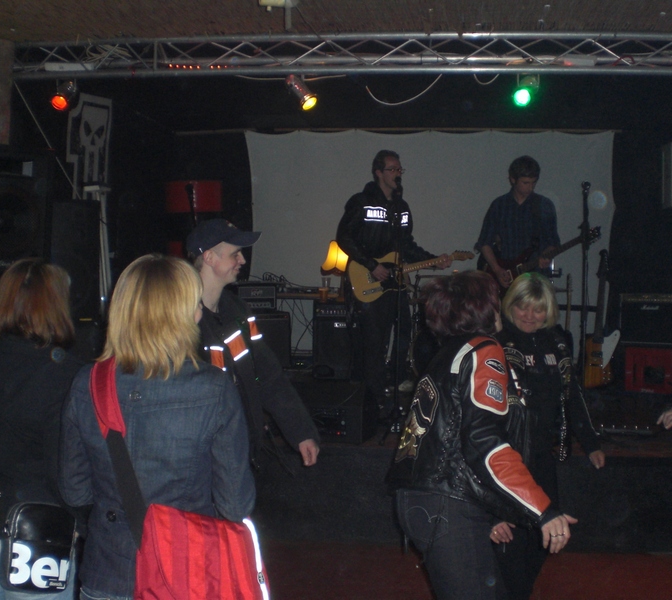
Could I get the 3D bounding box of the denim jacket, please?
[{"bbox_3d":[-0.446,0.423,2.180,0.460,0.580,0.320,1,2,12],"label":"denim jacket"}]

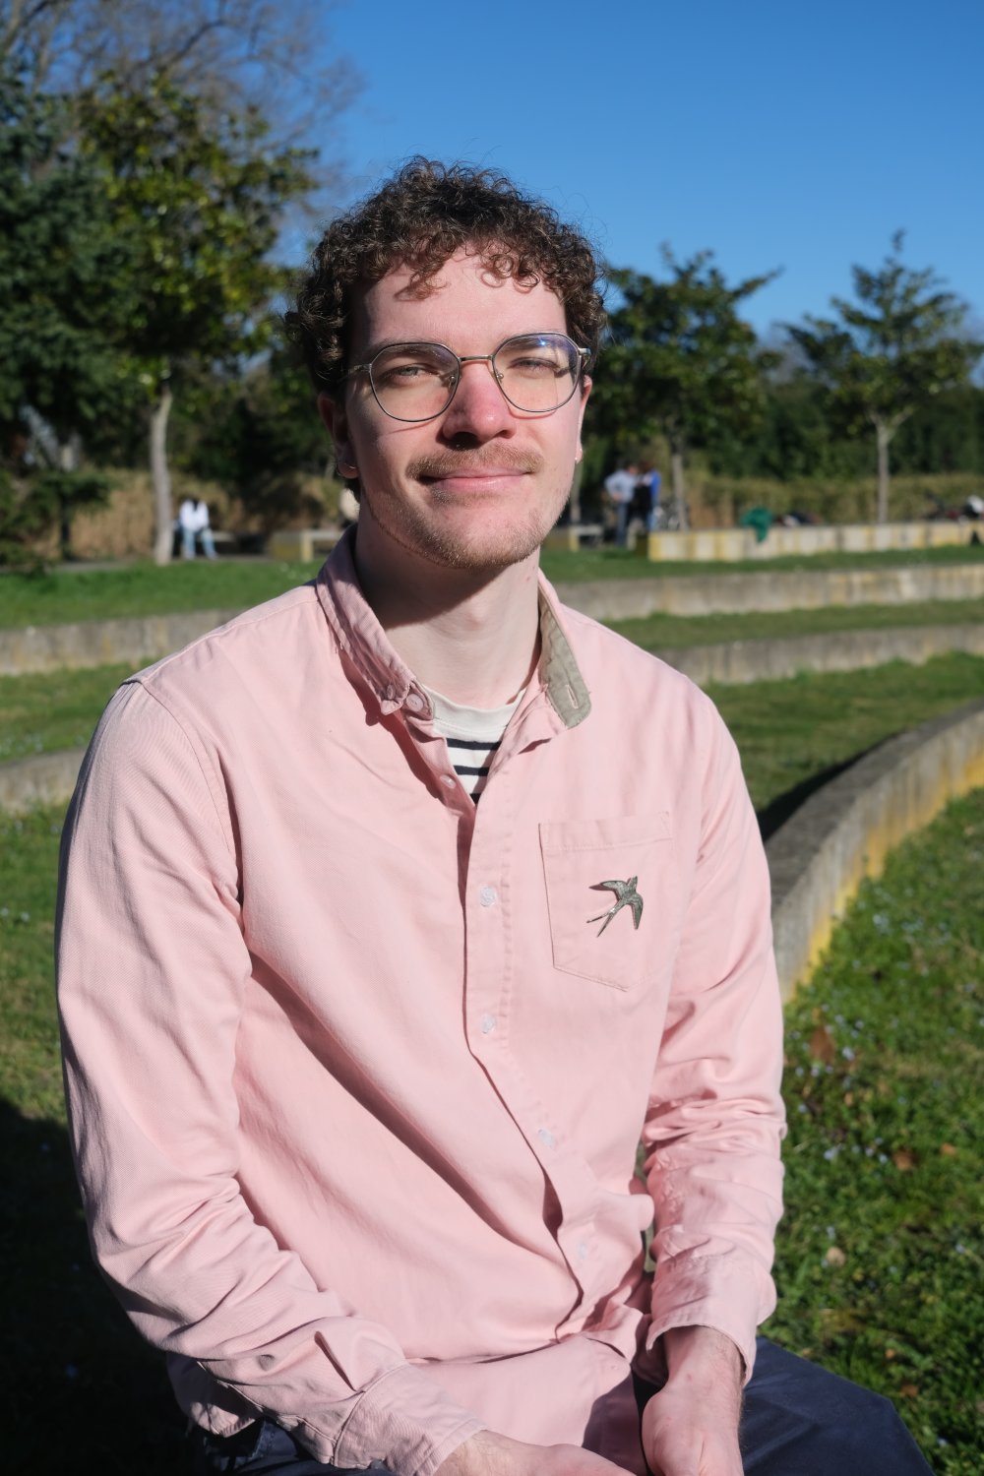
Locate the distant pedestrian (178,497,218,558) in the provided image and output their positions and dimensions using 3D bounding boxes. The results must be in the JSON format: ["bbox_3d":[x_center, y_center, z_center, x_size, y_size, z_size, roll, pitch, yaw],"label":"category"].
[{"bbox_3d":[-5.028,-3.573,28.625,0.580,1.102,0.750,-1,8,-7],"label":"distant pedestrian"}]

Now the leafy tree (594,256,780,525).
[{"bbox_3d":[4.337,-7.800,38.538,4.500,6.646,4.400,0,8,0],"label":"leafy tree"}]

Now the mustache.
[{"bbox_3d":[-0.010,-0.158,0.972,0.077,0.020,0.025,-6,1,-9],"label":"mustache"}]

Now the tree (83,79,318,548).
[{"bbox_3d":[-4.913,-6.852,27.753,4.100,7.859,4.000,0,8,0],"label":"tree"}]

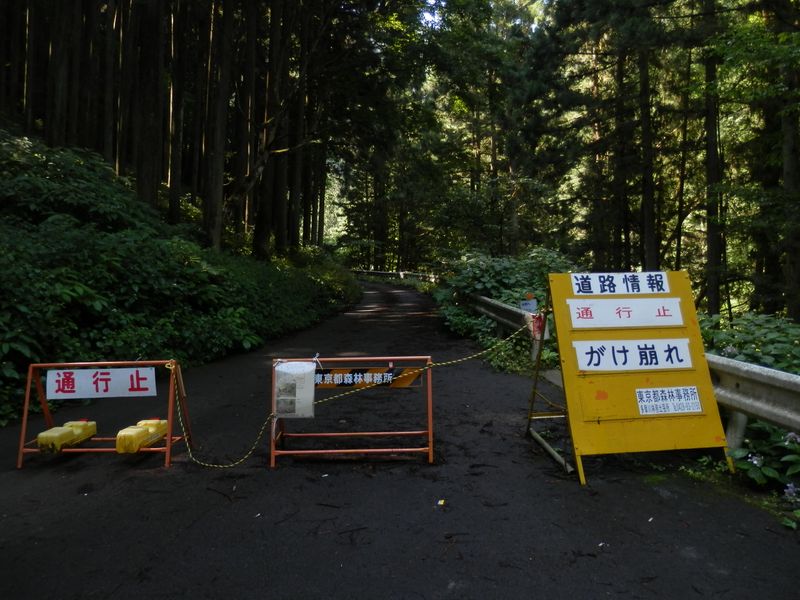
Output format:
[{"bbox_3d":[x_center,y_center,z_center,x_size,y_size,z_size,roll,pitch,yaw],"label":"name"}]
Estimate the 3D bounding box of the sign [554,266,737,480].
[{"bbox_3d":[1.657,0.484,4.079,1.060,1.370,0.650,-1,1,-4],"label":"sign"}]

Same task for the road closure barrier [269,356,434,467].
[{"bbox_3d":[-0.356,0.807,4.443,1.210,0.800,0.470,-1,1,2],"label":"road closure barrier"}]

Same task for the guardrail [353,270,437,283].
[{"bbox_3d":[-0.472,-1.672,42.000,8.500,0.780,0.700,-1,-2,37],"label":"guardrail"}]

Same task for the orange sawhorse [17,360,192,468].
[{"bbox_3d":[-2.323,0.858,4.589,1.210,0.800,0.480,-1,1,3],"label":"orange sawhorse"}]

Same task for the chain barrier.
[{"bbox_3d":[-0.344,0.687,4.350,2.800,1.080,0.300,-1,1,1],"label":"chain barrier"}]

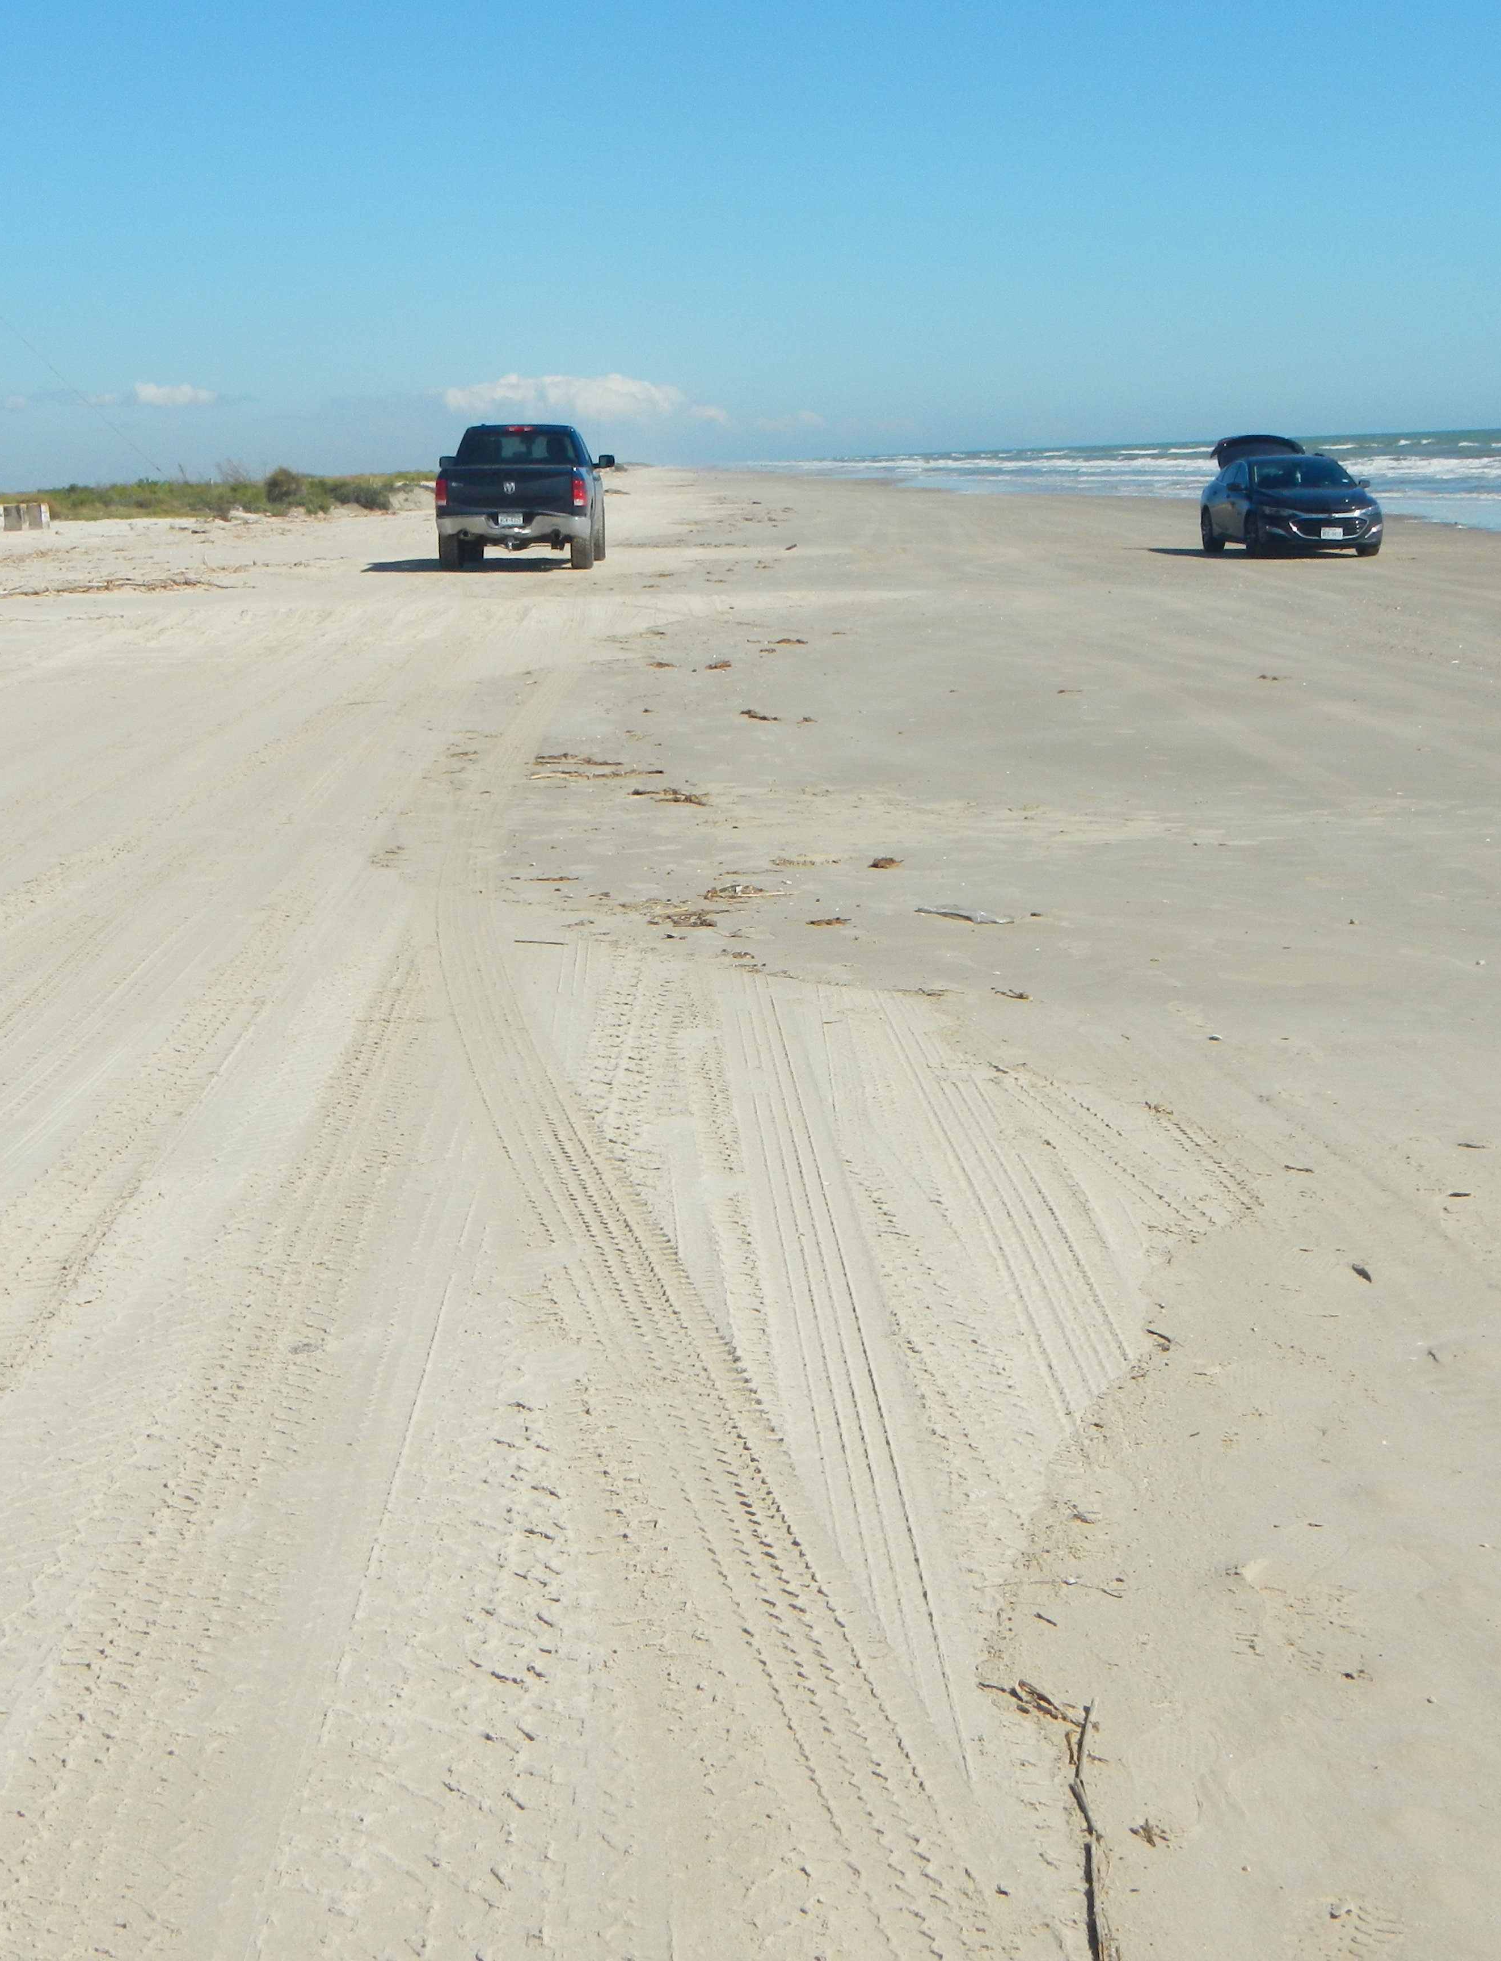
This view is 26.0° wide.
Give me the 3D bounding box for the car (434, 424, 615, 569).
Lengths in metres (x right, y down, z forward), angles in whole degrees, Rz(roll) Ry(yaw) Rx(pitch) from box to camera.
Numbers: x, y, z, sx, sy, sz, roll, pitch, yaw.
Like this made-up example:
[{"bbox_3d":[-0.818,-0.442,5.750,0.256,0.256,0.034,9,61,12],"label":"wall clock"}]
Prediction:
[{"bbox_3d":[-3.091,-6.638,44.492,2.100,1.940,5.800,-2,9,0],"label":"car"}]

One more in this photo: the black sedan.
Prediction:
[{"bbox_3d":[7.835,-6.999,47.340,1.900,1.580,4.930,-3,9,-4],"label":"black sedan"}]

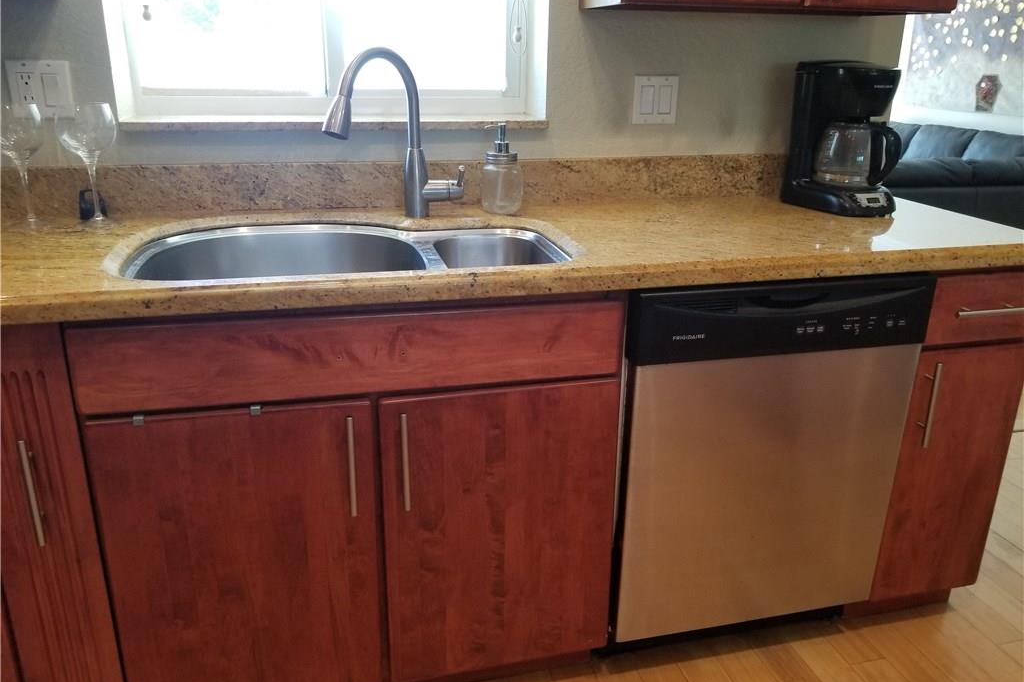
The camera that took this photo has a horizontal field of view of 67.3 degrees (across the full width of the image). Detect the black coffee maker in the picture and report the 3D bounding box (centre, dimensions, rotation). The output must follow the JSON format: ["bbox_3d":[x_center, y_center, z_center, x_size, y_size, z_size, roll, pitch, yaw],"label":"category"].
[{"bbox_3d":[0.807,-0.477,1.813,0.186,0.335,0.242,-6,21,-19],"label":"black coffee maker"}]

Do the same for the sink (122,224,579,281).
[{"bbox_3d":[-0.309,-0.080,1.532,0.800,0.210,0.520,-4,20,-13],"label":"sink"}]

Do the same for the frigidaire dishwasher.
[{"bbox_3d":[0.443,0.168,1.810,0.600,0.805,0.600,-4,20,-13],"label":"frigidaire dishwasher"}]

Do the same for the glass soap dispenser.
[{"bbox_3d":[-0.021,-0.393,1.748,0.092,0.196,0.090,1,20,0],"label":"glass soap dispenser"}]

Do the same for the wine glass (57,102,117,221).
[{"bbox_3d":[-0.856,-0.359,1.559,0.106,0.232,0.106,-4,20,-13],"label":"wine glass"}]

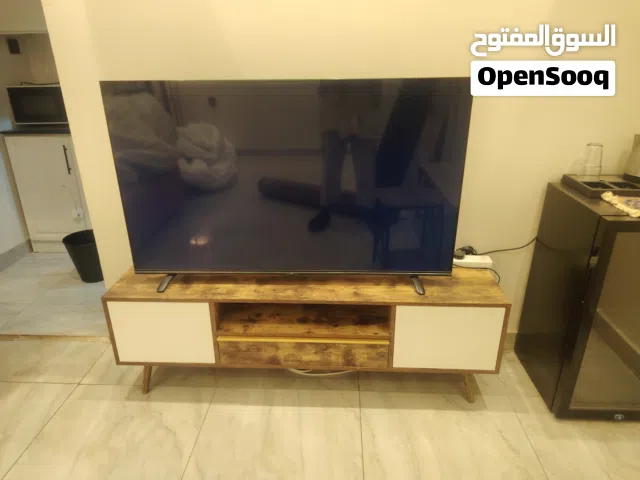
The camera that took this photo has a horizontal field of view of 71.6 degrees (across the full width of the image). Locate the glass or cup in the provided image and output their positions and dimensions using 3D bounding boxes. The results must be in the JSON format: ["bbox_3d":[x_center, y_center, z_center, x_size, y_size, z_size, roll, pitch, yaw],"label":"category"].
[{"bbox_3d":[1.024,-0.296,1.669,0.080,0.125,0.080,0,23,3],"label":"glass or cup"}]

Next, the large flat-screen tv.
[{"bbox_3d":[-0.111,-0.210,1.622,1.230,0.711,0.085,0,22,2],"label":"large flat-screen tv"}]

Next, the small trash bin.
[{"bbox_3d":[-1.408,0.110,2.737,0.262,0.277,0.262,0,23,3],"label":"small trash bin"}]

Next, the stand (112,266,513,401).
[{"bbox_3d":[-0.054,0.374,1.833,1.478,0.471,0.320,0,23,3],"label":"stand"}]

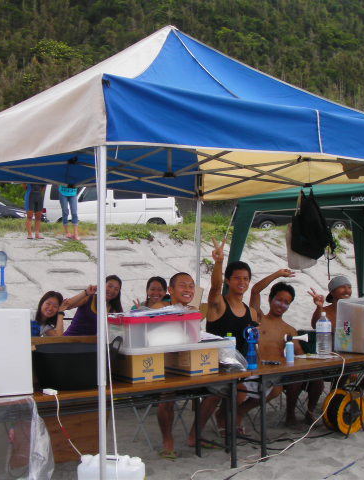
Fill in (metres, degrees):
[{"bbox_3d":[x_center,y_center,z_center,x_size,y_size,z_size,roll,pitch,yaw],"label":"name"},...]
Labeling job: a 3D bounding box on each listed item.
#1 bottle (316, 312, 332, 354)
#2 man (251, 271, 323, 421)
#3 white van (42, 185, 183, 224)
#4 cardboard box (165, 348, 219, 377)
[{"bbox_3d":[1.035,0.673,5.100,0.105,0.305,0.100,0,0,12],"label":"bottle"},{"bbox_3d":[0.806,0.810,5.420,0.550,1.150,0.620,0,-1,-10],"label":"man"},{"bbox_3d":[-2.250,-1.360,22.800,4.500,1.950,1.720,0,0,13],"label":"white van"},{"bbox_3d":[0.060,0.733,4.372,0.213,0.168,0.280,1,-1,-35],"label":"cardboard box"}]

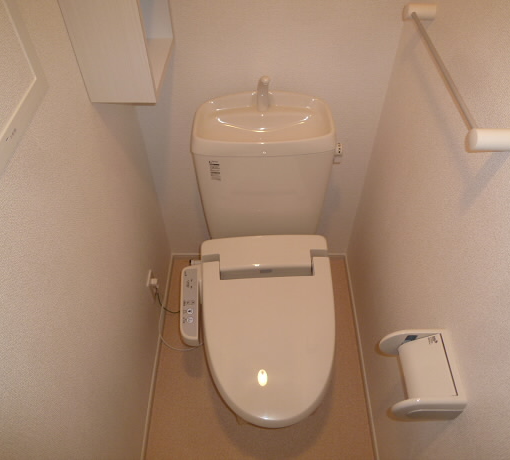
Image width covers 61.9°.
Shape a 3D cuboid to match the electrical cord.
[{"bbox_3d":[-0.272,0.314,1.531,0.165,0.160,0.215,0,50,1],"label":"electrical cord"}]

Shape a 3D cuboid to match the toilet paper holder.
[{"bbox_3d":[0.338,0.298,0.877,0.127,0.120,0.141,0,50,1],"label":"toilet paper holder"}]

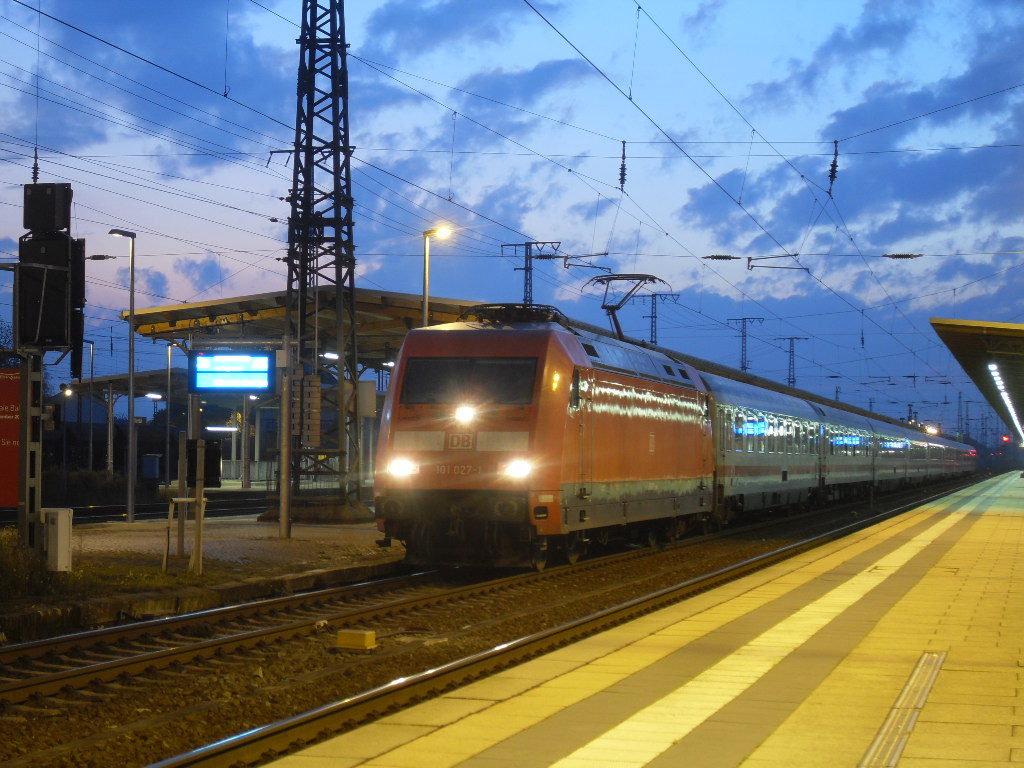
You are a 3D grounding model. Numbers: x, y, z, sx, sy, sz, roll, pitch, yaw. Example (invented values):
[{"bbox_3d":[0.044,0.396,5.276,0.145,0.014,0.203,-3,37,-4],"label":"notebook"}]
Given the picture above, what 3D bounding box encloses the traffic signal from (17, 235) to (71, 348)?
[{"bbox_3d":[-6.976,-1.377,34.800,0.680,1.660,0.380,0,-2,16],"label":"traffic signal"}]

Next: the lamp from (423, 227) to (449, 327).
[{"bbox_3d":[-1.865,-0.162,56.472,0.660,7.243,0.270,0,-2,13],"label":"lamp"}]

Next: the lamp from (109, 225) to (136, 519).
[{"bbox_3d":[-9.742,-0.209,58.672,0.660,7.354,0.270,0,-2,13],"label":"lamp"}]

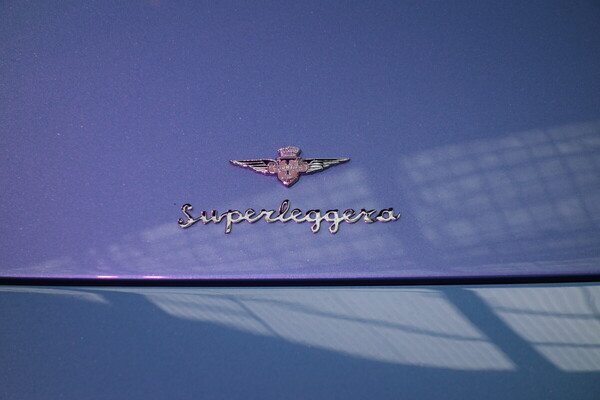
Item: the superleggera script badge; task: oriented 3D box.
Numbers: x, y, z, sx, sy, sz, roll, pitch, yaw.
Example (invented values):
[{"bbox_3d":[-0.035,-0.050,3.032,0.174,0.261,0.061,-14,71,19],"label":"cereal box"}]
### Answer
[{"bbox_3d":[-0.008,0.013,1.250,0.166,0.006,0.028,0,53,0],"label":"superleggera script badge"}]

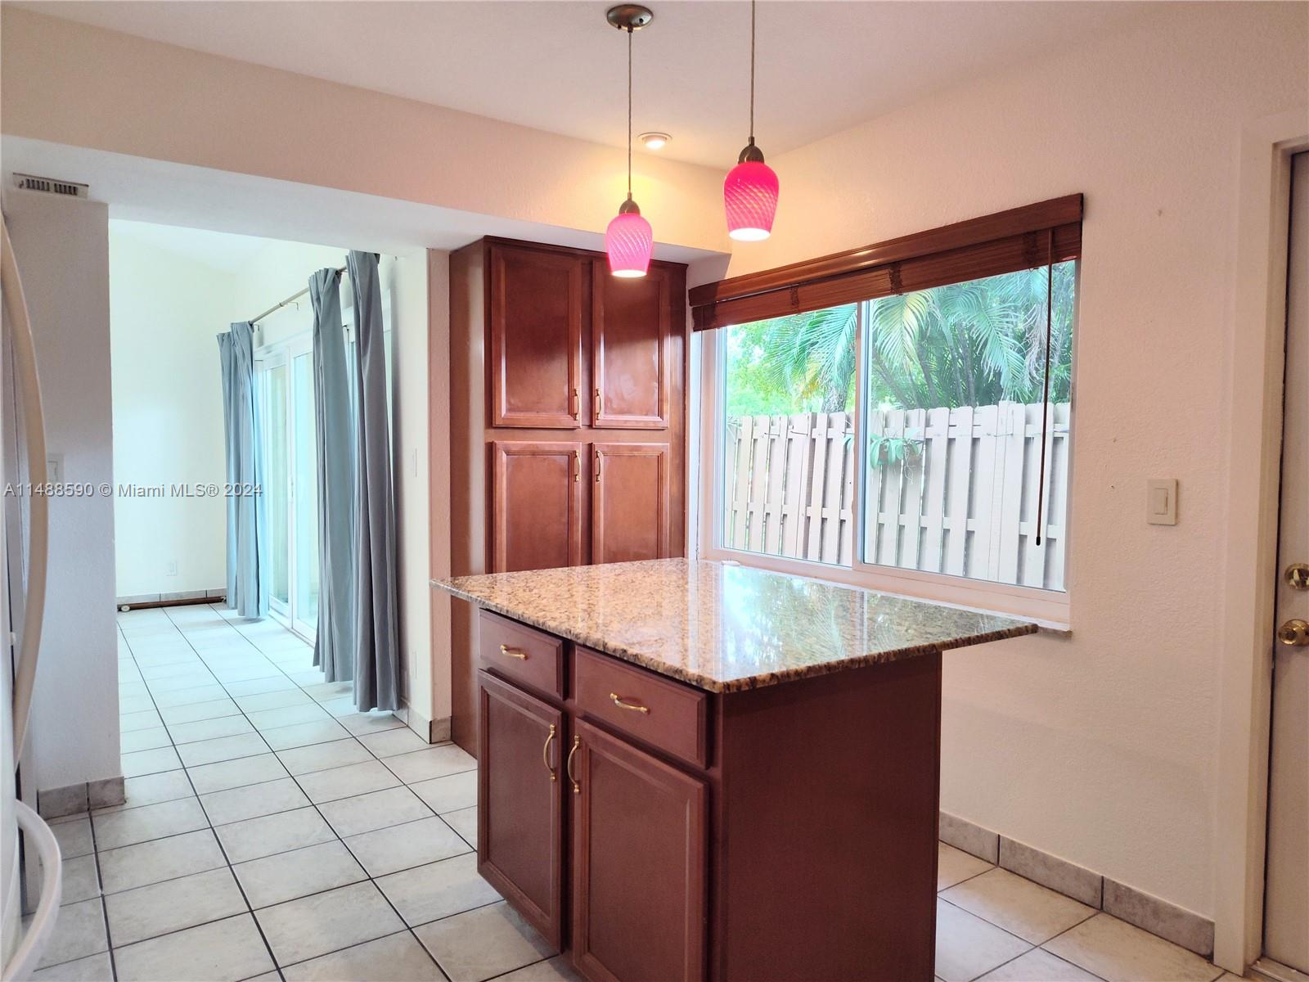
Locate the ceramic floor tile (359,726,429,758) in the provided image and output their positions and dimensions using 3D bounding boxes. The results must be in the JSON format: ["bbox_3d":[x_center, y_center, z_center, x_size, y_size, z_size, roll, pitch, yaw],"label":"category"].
[{"bbox_3d":[-1.133,1.110,3.801,0.256,0.010,0.325,-1,3,-35],"label":"ceramic floor tile"}]

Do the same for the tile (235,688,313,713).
[{"bbox_3d":[-1.909,1.054,4.354,0.320,0.010,0.318,-1,3,-35],"label":"tile"}]

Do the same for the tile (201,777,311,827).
[{"bbox_3d":[-1.429,1.113,3.116,0.320,0.010,0.318,-1,3,-35],"label":"tile"}]

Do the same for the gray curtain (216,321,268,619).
[{"bbox_3d":[-3.172,-0.167,6.698,0.182,2.204,0.761,-1,3,-35],"label":"gray curtain"}]

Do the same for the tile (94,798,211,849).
[{"bbox_3d":[-1.731,1.143,2.996,0.328,0.010,0.328,-2,3,-35],"label":"tile"}]

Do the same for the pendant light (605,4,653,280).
[{"bbox_3d":[-0.067,-0.931,2.348,0.125,0.690,0.125,0,3,0],"label":"pendant light"}]

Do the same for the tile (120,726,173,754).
[{"bbox_3d":[-2.297,1.095,3.786,0.325,0.010,0.325,-1,3,-35],"label":"tile"}]

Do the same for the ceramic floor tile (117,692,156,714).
[{"bbox_3d":[-2.627,1.050,4.239,0.320,0.010,0.318,-1,3,-35],"label":"ceramic floor tile"}]

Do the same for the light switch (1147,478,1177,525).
[{"bbox_3d":[1.332,0.029,2.286,0.012,0.118,0.071,-1,3,-35],"label":"light switch"}]

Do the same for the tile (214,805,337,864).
[{"bbox_3d":[-1.262,1.144,2.898,0.325,0.010,0.325,-1,3,-35],"label":"tile"}]

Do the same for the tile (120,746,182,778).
[{"bbox_3d":[-2.106,1.108,3.517,0.325,0.010,0.325,-1,3,-35],"label":"tile"}]

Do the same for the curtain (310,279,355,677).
[{"bbox_3d":[-1.746,-0.083,4.730,0.113,2.224,0.664,-2,3,-35],"label":"curtain"}]

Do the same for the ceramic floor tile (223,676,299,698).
[{"bbox_3d":[-2.095,1.041,4.617,0.320,0.010,0.318,-1,3,-35],"label":"ceramic floor tile"}]

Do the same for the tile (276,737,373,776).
[{"bbox_3d":[-1.379,1.117,3.649,0.328,0.010,0.328,-2,3,-35],"label":"tile"}]

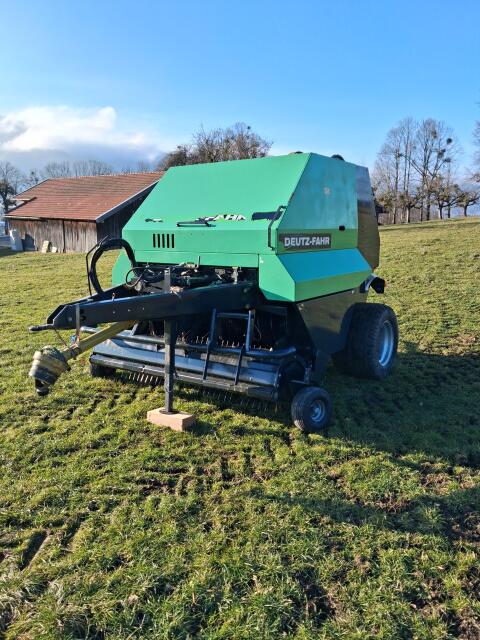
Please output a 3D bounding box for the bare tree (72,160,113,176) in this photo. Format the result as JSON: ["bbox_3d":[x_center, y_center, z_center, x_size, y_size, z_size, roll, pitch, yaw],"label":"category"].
[{"bbox_3d":[-23.654,-18.645,78.919,6.410,12.637,6.090,0,10,0],"label":"bare tree"}]

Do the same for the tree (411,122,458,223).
[{"bbox_3d":[25.439,-19.092,63.912,5.990,12.720,5.690,0,10,0],"label":"tree"}]

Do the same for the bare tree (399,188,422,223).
[{"bbox_3d":[21.171,-14.128,61.649,2.981,4.098,2.832,0,10,0],"label":"bare tree"}]

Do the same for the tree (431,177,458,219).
[{"bbox_3d":[25.392,-15.058,61.563,3.478,5.103,3.304,0,10,0],"label":"tree"}]

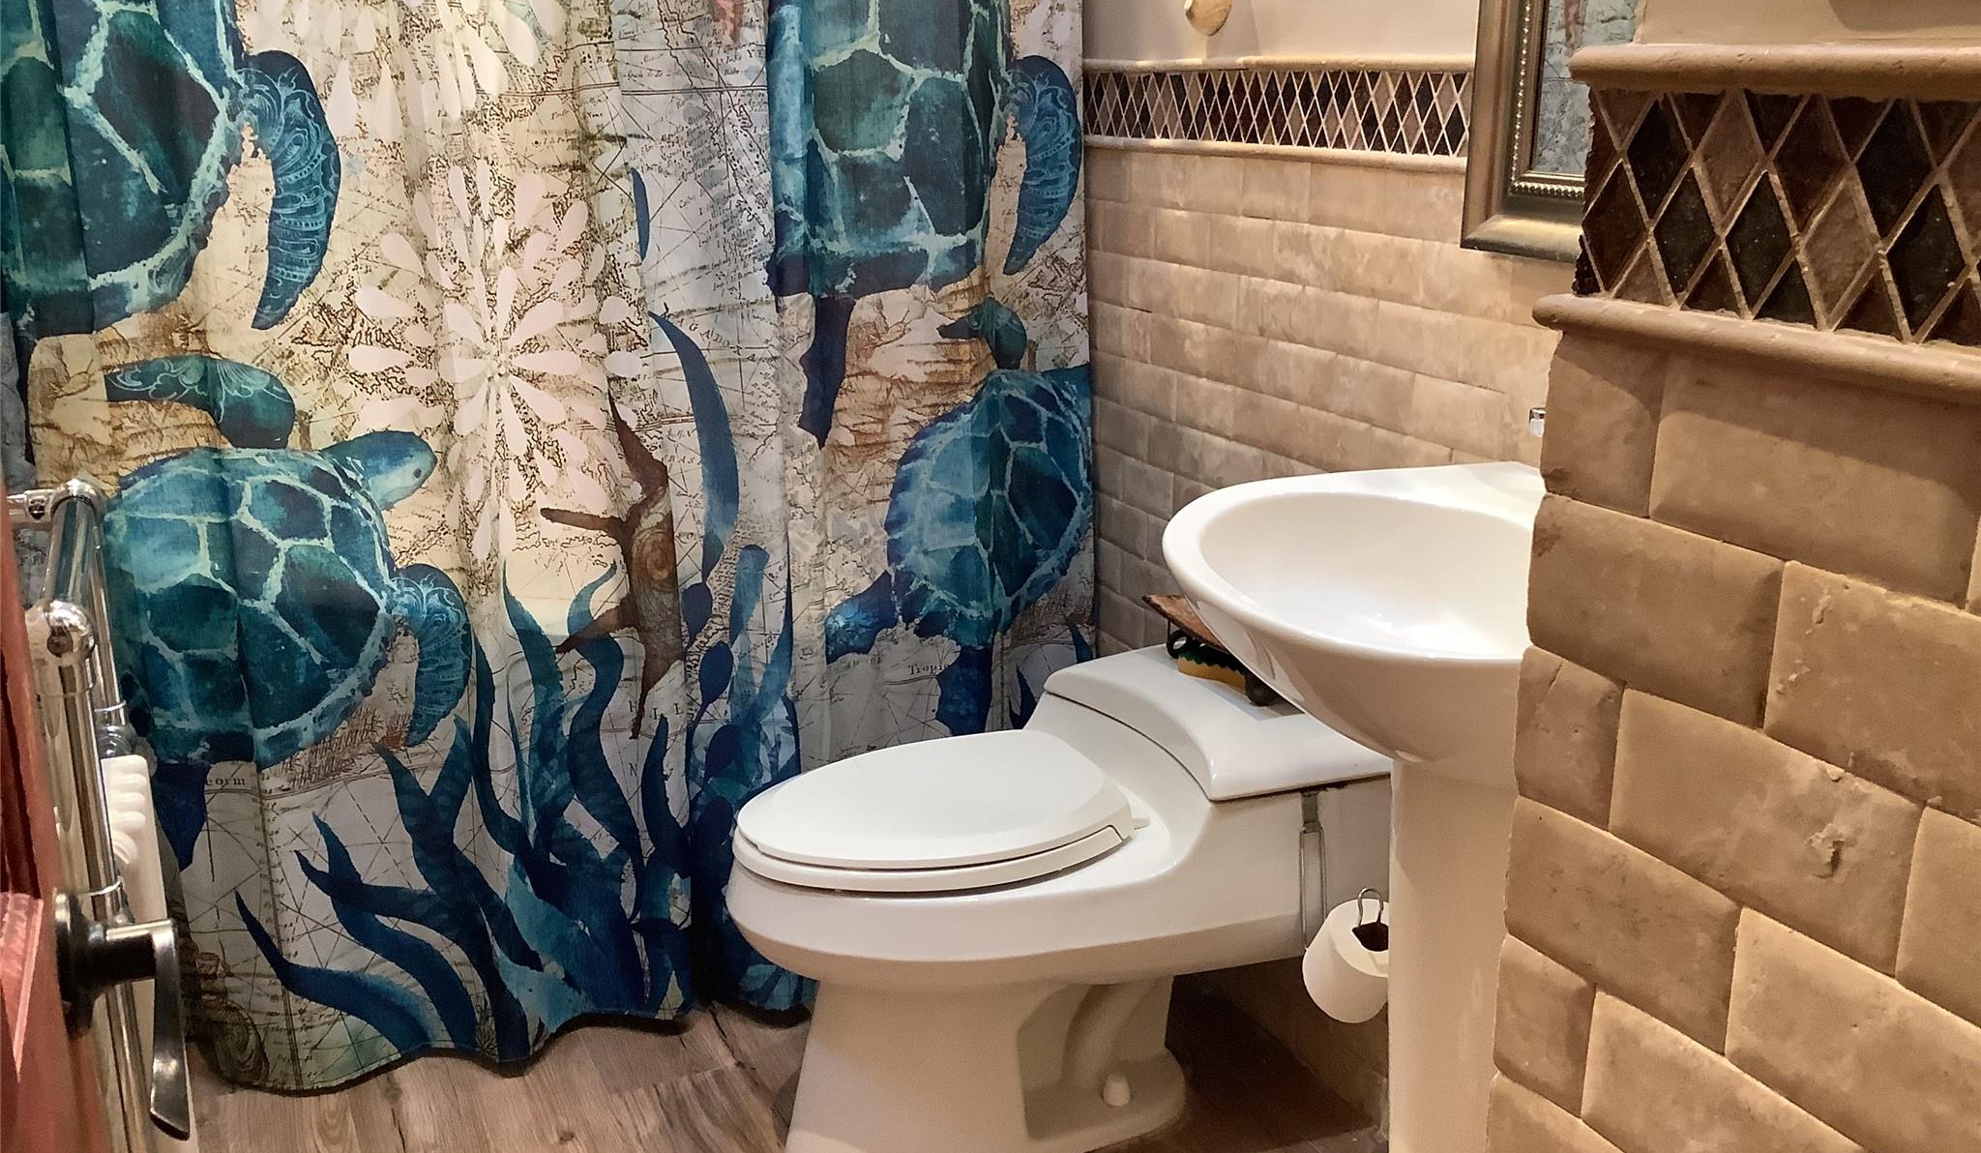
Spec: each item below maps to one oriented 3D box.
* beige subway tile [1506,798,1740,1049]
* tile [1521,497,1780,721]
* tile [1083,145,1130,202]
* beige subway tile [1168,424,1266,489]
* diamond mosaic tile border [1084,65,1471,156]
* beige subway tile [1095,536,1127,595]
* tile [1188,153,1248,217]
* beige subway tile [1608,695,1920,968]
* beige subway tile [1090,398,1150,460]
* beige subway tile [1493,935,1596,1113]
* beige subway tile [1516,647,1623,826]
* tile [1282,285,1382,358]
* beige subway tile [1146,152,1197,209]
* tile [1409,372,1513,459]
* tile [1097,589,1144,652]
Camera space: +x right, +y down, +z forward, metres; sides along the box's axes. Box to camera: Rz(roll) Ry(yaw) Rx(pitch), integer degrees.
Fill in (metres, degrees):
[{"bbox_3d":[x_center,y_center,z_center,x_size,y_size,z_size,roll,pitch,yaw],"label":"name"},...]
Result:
[{"bbox_3d":[0.295,0.160,0.833,0.011,0.073,0.138,-7,17,-25],"label":"beige subway tile"},{"bbox_3d":[0.295,0.013,0.794,0.011,0.073,0.140,-7,17,-25],"label":"tile"},{"bbox_3d":[0.177,-0.612,2.710,0.012,0.075,0.151,-7,17,-25],"label":"tile"},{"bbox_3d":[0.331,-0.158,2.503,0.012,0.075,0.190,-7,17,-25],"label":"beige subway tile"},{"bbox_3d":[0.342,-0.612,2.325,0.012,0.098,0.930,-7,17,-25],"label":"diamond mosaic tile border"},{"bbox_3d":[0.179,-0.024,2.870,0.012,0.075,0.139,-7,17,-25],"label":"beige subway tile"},{"bbox_3d":[0.309,-0.537,2.446,0.012,0.075,0.151,-7,17,-25],"label":"tile"},{"bbox_3d":[0.324,0.104,0.754,0.011,0.072,0.153,-7,17,-25],"label":"beige subway tile"},{"bbox_3d":[0.211,-0.233,2.799,0.012,0.076,0.164,-7,17,-25],"label":"beige subway tile"},{"bbox_3d":[0.278,0.226,0.887,0.011,0.075,0.061,-7,17,-25],"label":"beige subway tile"},{"bbox_3d":[0.285,0.078,0.857,0.012,0.076,0.063,-7,17,-25],"label":"beige subway tile"},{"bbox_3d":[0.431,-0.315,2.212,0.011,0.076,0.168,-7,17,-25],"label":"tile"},{"bbox_3d":[0.245,-0.567,2.549,0.011,0.073,0.150,-7,17,-25],"label":"beige subway tile"},{"bbox_3d":[0.539,-0.187,2.045,0.012,0.075,0.151,-7,17,-25],"label":"tile"},{"bbox_3d":[0.212,0.067,2.878,0.012,0.076,0.152,-7,17,-25],"label":"tile"}]

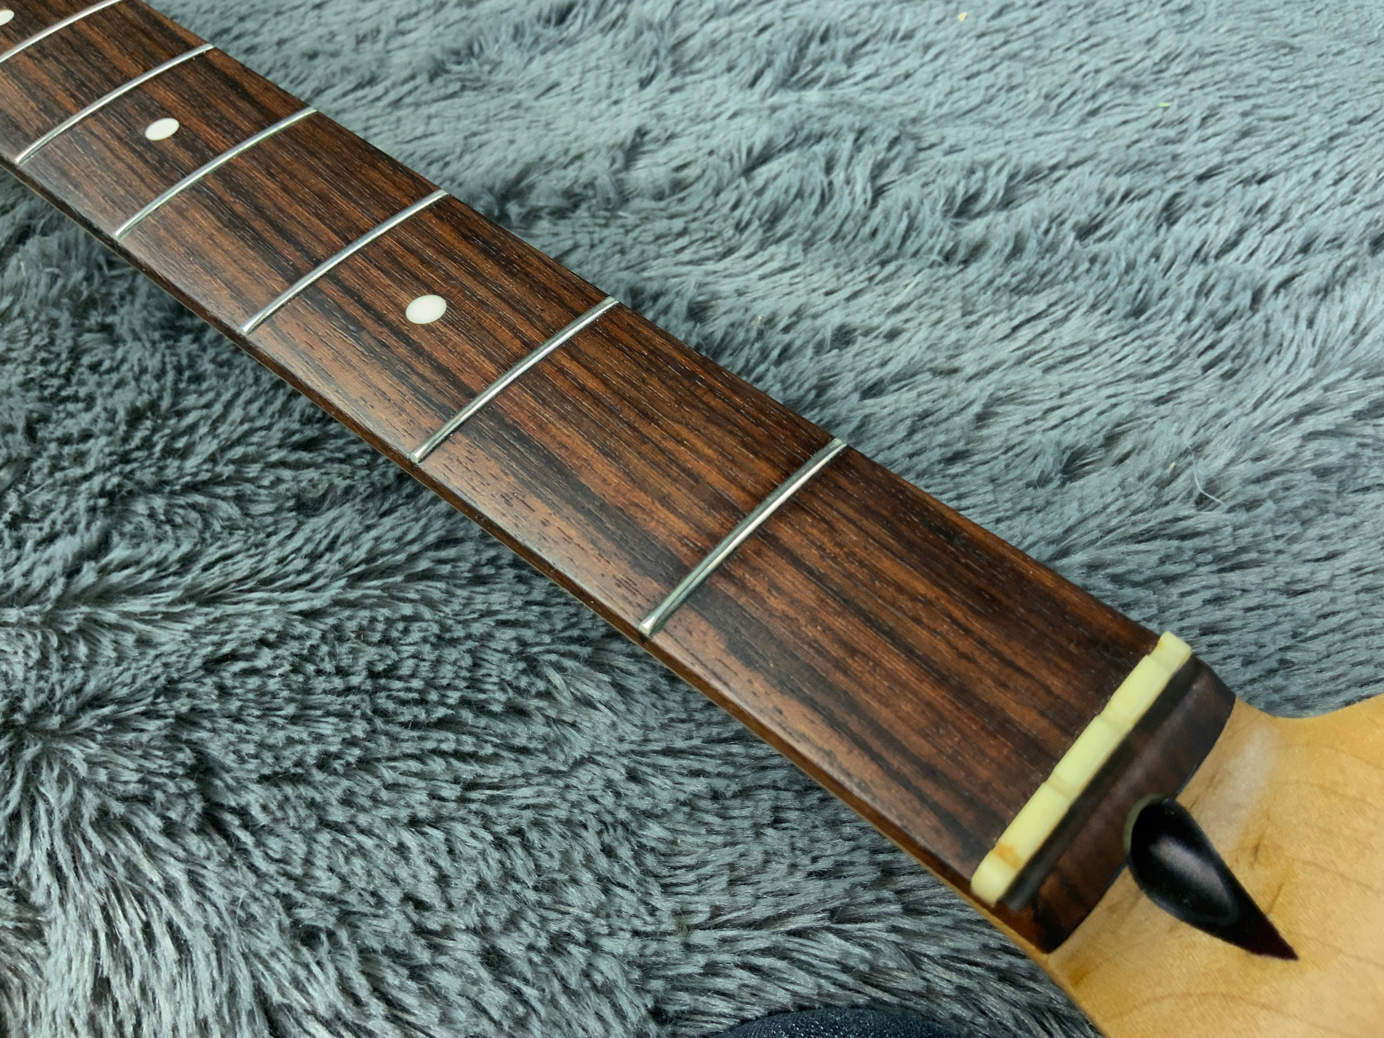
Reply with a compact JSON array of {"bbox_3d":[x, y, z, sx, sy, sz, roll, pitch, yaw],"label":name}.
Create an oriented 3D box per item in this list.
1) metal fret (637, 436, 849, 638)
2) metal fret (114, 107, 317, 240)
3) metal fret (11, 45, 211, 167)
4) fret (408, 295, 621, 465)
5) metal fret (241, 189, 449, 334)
[{"bbox_3d":[0.007,0.001,0.151,0.002,0.002,0.039,35,66,28],"label":"metal fret"},{"bbox_3d":[-0.087,-0.065,0.212,0.002,0.002,0.044,35,66,28],"label":"metal fret"},{"bbox_3d":[-0.114,-0.084,0.230,0.002,0.002,0.045,35,66,28],"label":"metal fret"},{"bbox_3d":[-0.026,-0.022,0.173,0.002,0.002,0.041,35,66,28],"label":"fret"},{"bbox_3d":[-0.058,-0.044,0.193,0.002,0.002,0.043,35,66,28],"label":"metal fret"}]

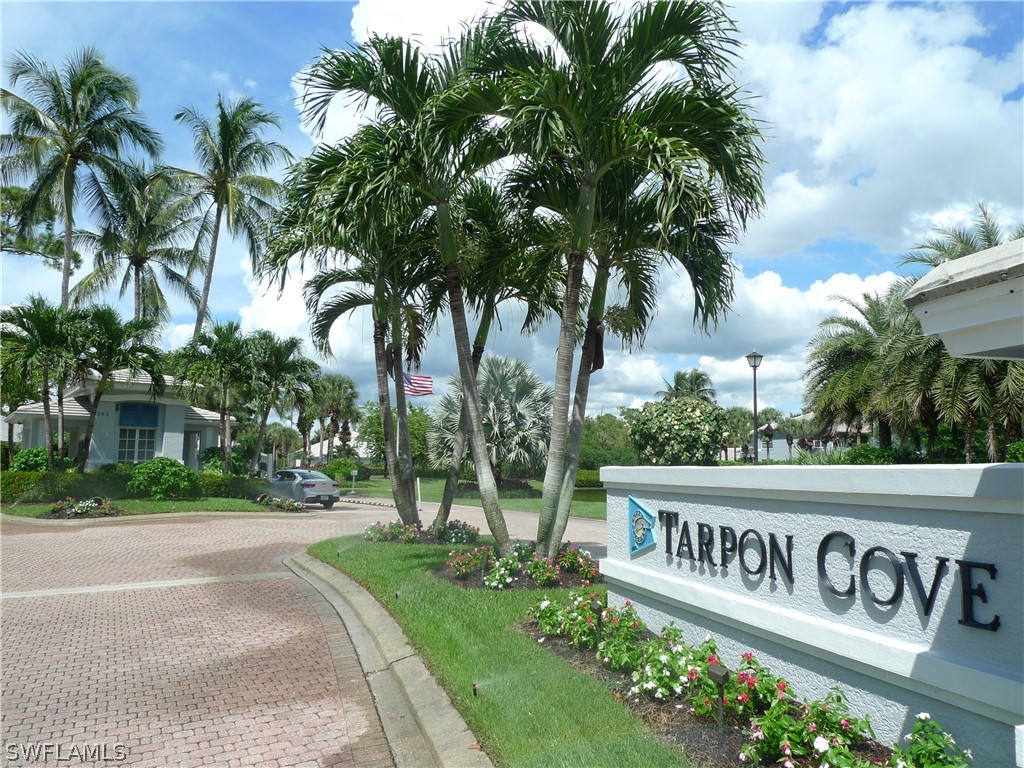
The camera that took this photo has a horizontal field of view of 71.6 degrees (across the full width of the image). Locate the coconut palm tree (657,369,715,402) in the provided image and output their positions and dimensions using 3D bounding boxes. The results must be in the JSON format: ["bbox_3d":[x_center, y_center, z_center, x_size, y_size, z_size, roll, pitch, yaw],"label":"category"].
[{"bbox_3d":[14.286,3.504,57.990,4.900,9.500,4.900,0,-7,0],"label":"coconut palm tree"}]

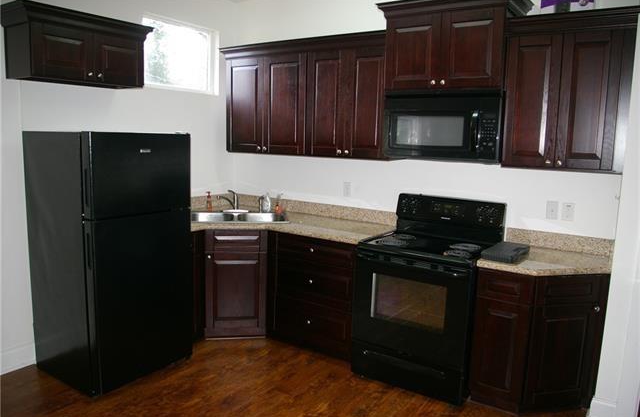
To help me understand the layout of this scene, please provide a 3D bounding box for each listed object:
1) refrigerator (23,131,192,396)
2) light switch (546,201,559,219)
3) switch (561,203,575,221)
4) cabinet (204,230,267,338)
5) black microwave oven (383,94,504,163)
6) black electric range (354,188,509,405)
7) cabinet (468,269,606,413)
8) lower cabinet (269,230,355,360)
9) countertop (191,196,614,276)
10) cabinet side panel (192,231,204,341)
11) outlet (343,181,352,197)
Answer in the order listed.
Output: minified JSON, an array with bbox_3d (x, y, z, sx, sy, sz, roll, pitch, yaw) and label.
[{"bbox_3d":[-1.391,0.281,3.228,0.727,1.572,0.707,7,10,32],"label":"refrigerator"},{"bbox_3d":[1.516,0.015,3.130,0.074,0.116,0.010,7,10,32],"label":"light switch"},{"bbox_3d":[1.611,0.022,3.110,0.074,0.116,0.008,7,10,32],"label":"switch"},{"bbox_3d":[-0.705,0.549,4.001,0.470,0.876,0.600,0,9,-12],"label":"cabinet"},{"bbox_3d":[0.871,-0.552,3.280,0.760,0.430,0.385,7,10,32],"label":"black microwave oven"},{"bbox_3d":[0.728,0.545,3.259,0.758,1.170,0.730,7,10,32],"label":"black electric range"},{"bbox_3d":[1.367,0.763,2.964,0.652,0.866,0.615,7,10,32],"label":"cabinet"},{"bbox_3d":[0.097,0.606,3.796,0.800,0.876,0.605,7,10,32],"label":"lower cabinet"},{"bbox_3d":[0.175,0.159,3.345,3.190,0.140,1.140,7,10,32],"label":"countertop"},{"bbox_3d":[-0.935,0.596,3.628,0.040,0.865,0.150,7,10,33],"label":"cabinet side panel"},{"bbox_3d":[0.227,-0.156,3.964,0.072,0.116,0.010,7,10,33],"label":"outlet"}]

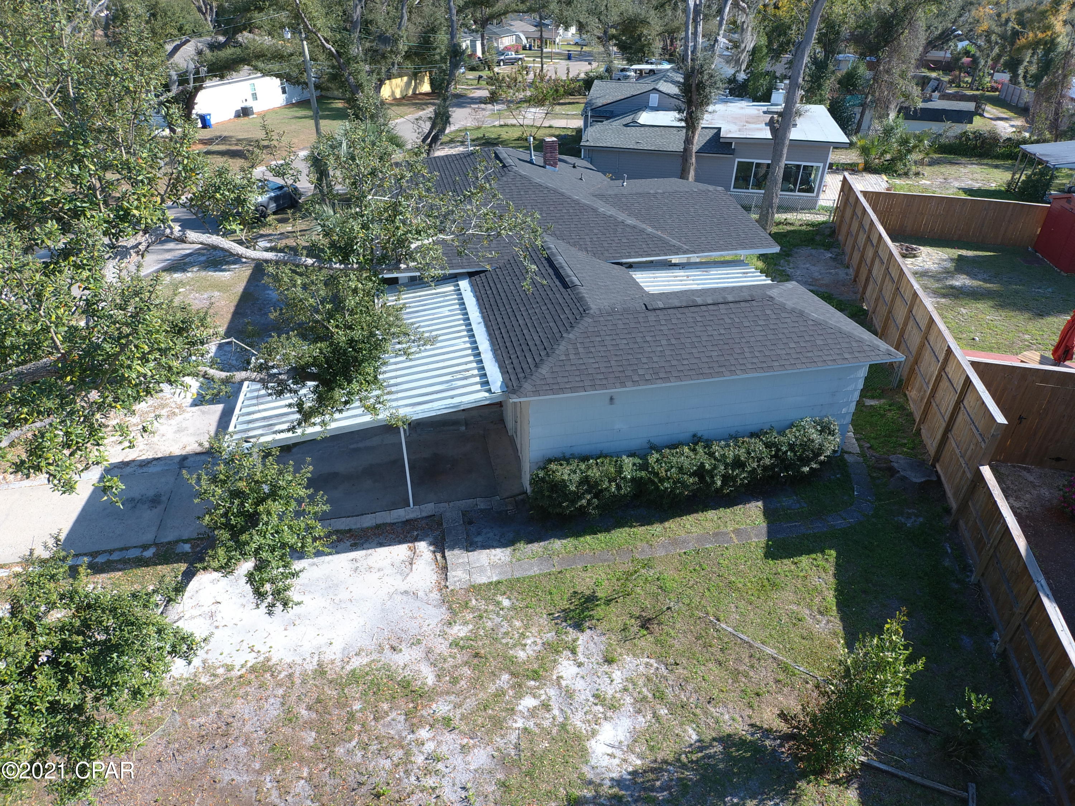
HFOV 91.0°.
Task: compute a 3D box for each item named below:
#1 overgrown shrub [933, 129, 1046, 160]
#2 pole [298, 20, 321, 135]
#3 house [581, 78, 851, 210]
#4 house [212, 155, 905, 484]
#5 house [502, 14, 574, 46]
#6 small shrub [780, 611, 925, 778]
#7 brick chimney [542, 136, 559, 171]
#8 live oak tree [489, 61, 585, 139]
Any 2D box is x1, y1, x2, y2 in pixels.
[{"bbox_3d":[33.873,-19.532,39.852,7.426,1.900,1.900,11,37,14],"label":"overgrown shrub"},{"bbox_3d":[-17.095,-23.711,39.802,0.340,8.000,0.340,1,36,0],"label":"pole"},{"bbox_3d":[10.628,-18.134,35.207,14.300,4.600,16.200,6,36,7],"label":"house"},{"bbox_3d":[-0.286,-5.941,18.644,14.600,3.850,20.550,-6,36,-9],"label":"house"},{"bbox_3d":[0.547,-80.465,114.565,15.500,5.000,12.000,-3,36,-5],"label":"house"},{"bbox_3d":[3.836,3.607,6.544,1.500,2.050,1.450,1,36,0],"label":"small shrub"},{"bbox_3d":[0.498,-10.023,21.402,0.620,1.293,0.550,-6,36,-9],"label":"brick chimney"},{"bbox_3d":[-0.064,-24.271,42.833,7.600,5.500,6.800,1,36,0],"label":"live oak tree"}]

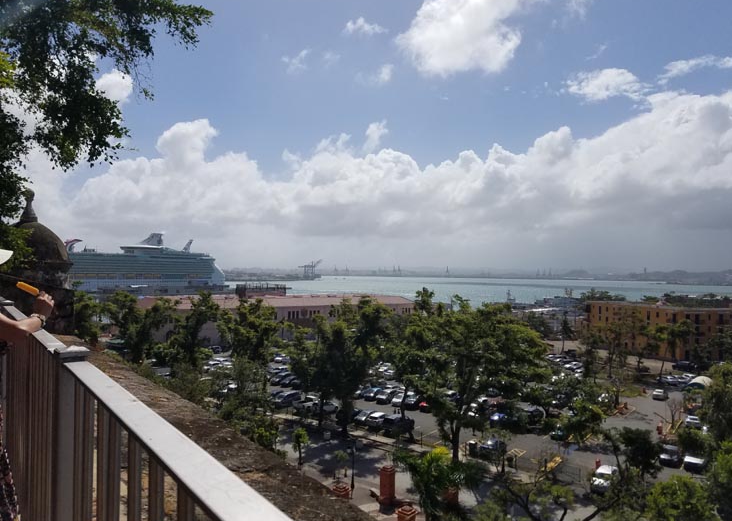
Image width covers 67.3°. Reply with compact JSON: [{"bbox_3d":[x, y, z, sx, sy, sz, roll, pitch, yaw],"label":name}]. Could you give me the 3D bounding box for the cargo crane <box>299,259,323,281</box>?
[{"bbox_3d":[-186.750,27.592,1850.000,76.000,65.000,19.000,1,-1,13],"label":"cargo crane"}]

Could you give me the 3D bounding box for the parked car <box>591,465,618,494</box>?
[{"bbox_3d":[23.660,21.364,54.412,1.900,1.800,4.700,0,-2,30],"label":"parked car"}]

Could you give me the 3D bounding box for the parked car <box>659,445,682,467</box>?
[{"bbox_3d":[34.361,21.745,61.599,1.860,1.700,4.550,0,-2,36],"label":"parked car"}]

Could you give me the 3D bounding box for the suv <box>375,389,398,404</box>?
[{"bbox_3d":[3.596,21.959,88.860,1.830,1.670,4.500,0,-2,35],"label":"suv"}]

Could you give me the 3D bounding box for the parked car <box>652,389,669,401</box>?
[{"bbox_3d":[47.482,21.369,88.350,1.780,1.450,4.500,0,-2,37],"label":"parked car"}]

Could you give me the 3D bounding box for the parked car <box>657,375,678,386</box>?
[{"bbox_3d":[55.472,21.738,100.584,1.780,1.470,4.450,1,-1,10],"label":"parked car"}]

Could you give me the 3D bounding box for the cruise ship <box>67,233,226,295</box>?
[{"bbox_3d":[-265.249,-1.286,570.402,42.000,63.500,314.000,0,-1,29],"label":"cruise ship"}]

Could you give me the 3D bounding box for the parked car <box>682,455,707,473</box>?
[{"bbox_3d":[36.063,21.832,59.983,1.820,1.500,4.500,0,-2,36],"label":"parked car"}]

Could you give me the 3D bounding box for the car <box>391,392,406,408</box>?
[{"bbox_3d":[5.967,20.626,81.783,1.780,1.450,4.500,0,-2,39],"label":"car"}]

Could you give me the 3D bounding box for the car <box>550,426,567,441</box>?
[{"bbox_3d":[24.146,20.556,66.746,1.780,1.470,4.450,0,-2,39],"label":"car"}]

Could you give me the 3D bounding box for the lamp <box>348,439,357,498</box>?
[{"bbox_3d":[-1.202,19.398,52.443,0.550,4.900,0.550,1,-1,0],"label":"lamp"}]

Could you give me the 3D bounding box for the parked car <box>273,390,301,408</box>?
[{"bbox_3d":[-11.434,20.251,80.716,1.820,1.650,4.400,0,-2,39],"label":"parked car"}]

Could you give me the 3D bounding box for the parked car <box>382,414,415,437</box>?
[{"bbox_3d":[4.169,20.112,67.670,1.870,1.820,4.550,0,-2,38],"label":"parked car"}]

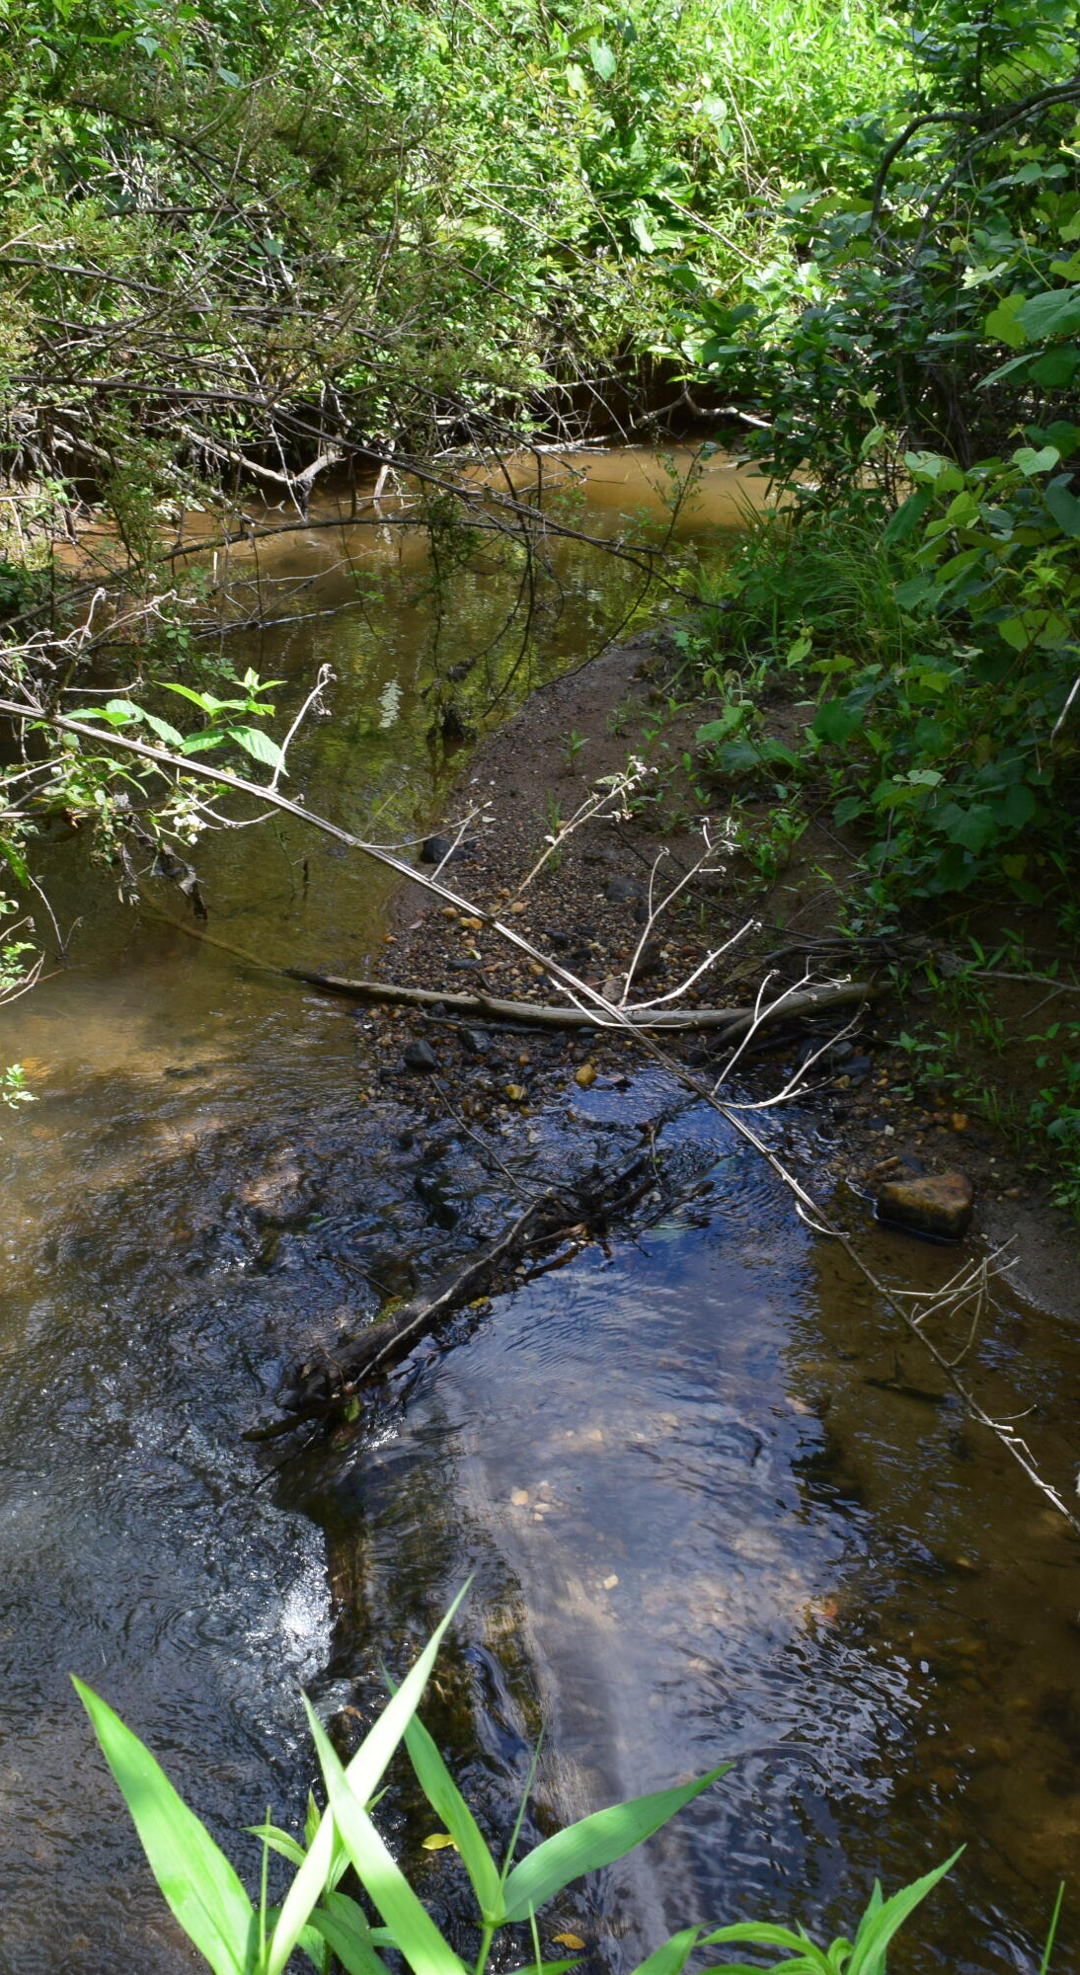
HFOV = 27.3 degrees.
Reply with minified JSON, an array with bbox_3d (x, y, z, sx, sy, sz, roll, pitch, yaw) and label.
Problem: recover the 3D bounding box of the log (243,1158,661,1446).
[{"bbox_3d":[-0.114,0.517,3.845,0.170,0.120,0.900,21,33,37],"label":"log"}]

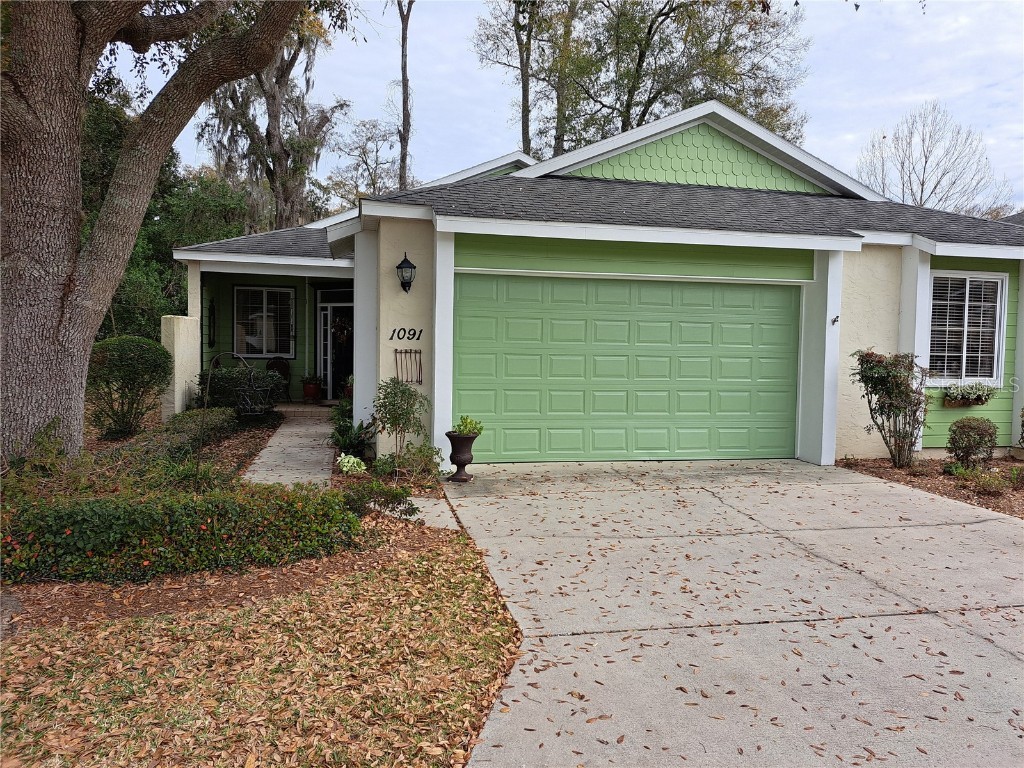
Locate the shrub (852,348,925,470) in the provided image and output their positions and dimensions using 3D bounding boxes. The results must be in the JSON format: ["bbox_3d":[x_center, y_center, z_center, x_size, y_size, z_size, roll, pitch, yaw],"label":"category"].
[{"bbox_3d":[5.104,0.317,9.560,0.920,1.533,0.750,0,3,-11],"label":"shrub"}]

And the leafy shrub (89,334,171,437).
[{"bbox_3d":[-5.371,0.043,9.912,1.160,1.320,1.150,0,2,-11],"label":"leafy shrub"}]

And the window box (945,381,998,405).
[{"bbox_3d":[6.235,0.143,9.655,0.660,0.330,0.250,0,2,-11],"label":"window box"}]

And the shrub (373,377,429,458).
[{"bbox_3d":[-1.241,0.486,7.843,0.580,1.050,0.550,0,2,-11],"label":"shrub"}]

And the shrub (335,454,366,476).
[{"bbox_3d":[-1.828,0.898,8.113,0.323,0.220,0.320,0,3,-11],"label":"shrub"}]

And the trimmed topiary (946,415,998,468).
[{"bbox_3d":[6.330,0.782,9.743,0.600,0.648,0.560,0,3,-11],"label":"trimmed topiary"}]

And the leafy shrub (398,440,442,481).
[{"bbox_3d":[-1.025,0.842,8.011,0.505,0.411,0.480,0,3,-11],"label":"leafy shrub"}]

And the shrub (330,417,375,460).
[{"bbox_3d":[-1.982,0.681,8.887,0.562,0.525,0.500,0,3,-11],"label":"shrub"}]

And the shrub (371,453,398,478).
[{"bbox_3d":[-1.448,0.916,8.070,0.300,0.250,0.280,0,2,-11],"label":"shrub"}]

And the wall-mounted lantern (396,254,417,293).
[{"bbox_3d":[-1.241,-1.299,8.350,0.235,0.485,0.260,0,2,-11],"label":"wall-mounted lantern"}]

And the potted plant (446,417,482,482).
[{"bbox_3d":[-0.534,0.717,7.997,0.431,0.739,0.400,0,3,-11],"label":"potted plant"}]

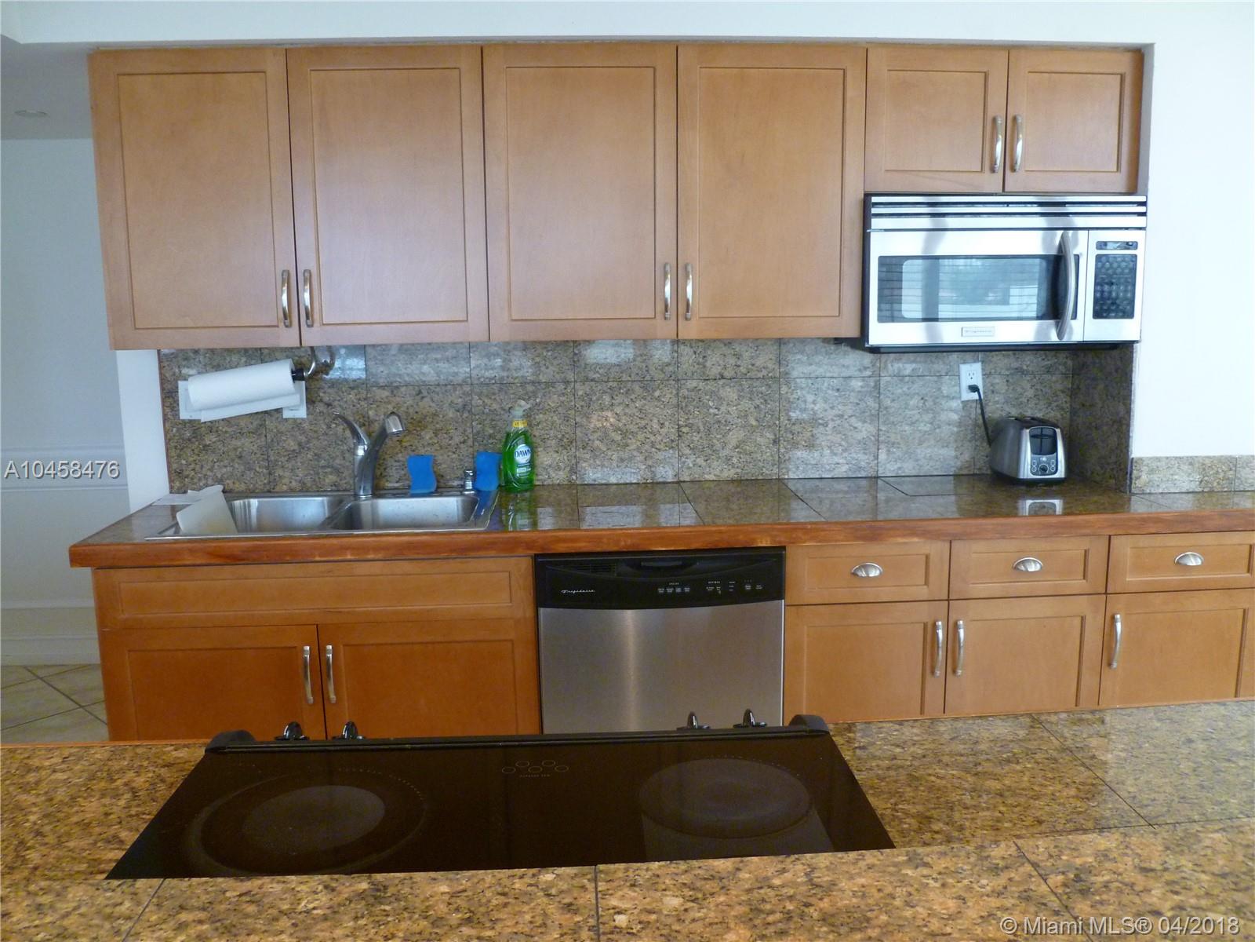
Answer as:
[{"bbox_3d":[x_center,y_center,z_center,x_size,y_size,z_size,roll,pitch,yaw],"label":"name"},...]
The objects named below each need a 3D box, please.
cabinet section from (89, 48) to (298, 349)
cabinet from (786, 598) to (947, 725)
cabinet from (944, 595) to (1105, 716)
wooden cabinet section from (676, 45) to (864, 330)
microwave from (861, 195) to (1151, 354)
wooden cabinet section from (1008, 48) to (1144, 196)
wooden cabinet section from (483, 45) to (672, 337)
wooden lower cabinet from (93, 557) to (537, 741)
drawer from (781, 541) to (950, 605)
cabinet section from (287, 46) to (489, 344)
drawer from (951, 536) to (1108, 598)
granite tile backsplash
[{"bbox_3d":[-1.102,-0.708,2.727,0.479,0.740,0.319,-1,8,-4],"label":"cabinet section"},{"bbox_3d":[0.587,0.603,2.877,0.417,0.629,0.590,-1,8,-4],"label":"cabinet"},{"bbox_3d":[1.001,0.593,2.905,0.412,0.629,0.590,-1,8,-4],"label":"cabinet"},{"bbox_3d":[0.368,-0.746,2.831,0.497,0.740,0.319,-1,8,-4],"label":"wooden cabinet section"},{"bbox_3d":[0.997,-0.554,2.868,0.754,0.405,0.409,-1,8,-4],"label":"microwave"},{"bbox_3d":[1.181,-0.953,2.862,0.371,0.364,0.319,-1,8,-4],"label":"wooden cabinet section"},{"bbox_3d":[-0.129,-0.733,2.796,0.499,0.740,0.319,-1,8,-4],"label":"wooden cabinet section"},{"bbox_3d":[-0.757,0.567,2.781,1.044,0.789,0.600,-1,8,-4],"label":"wooden lower cabinet"},{"bbox_3d":[0.585,0.224,2.780,0.417,0.150,0.500,-1,8,-4],"label":"drawer"},{"bbox_3d":[-0.620,-0.720,2.761,0.487,0.740,0.319,-1,8,-4],"label":"cabinet section"},{"bbox_3d":[0.998,0.213,2.808,0.412,0.150,0.500,-1,8,-4],"label":"drawer"},{"bbox_3d":[0.024,-0.151,2.871,2.730,0.433,0.394,-1,8,-4],"label":"granite tile backsplash"}]

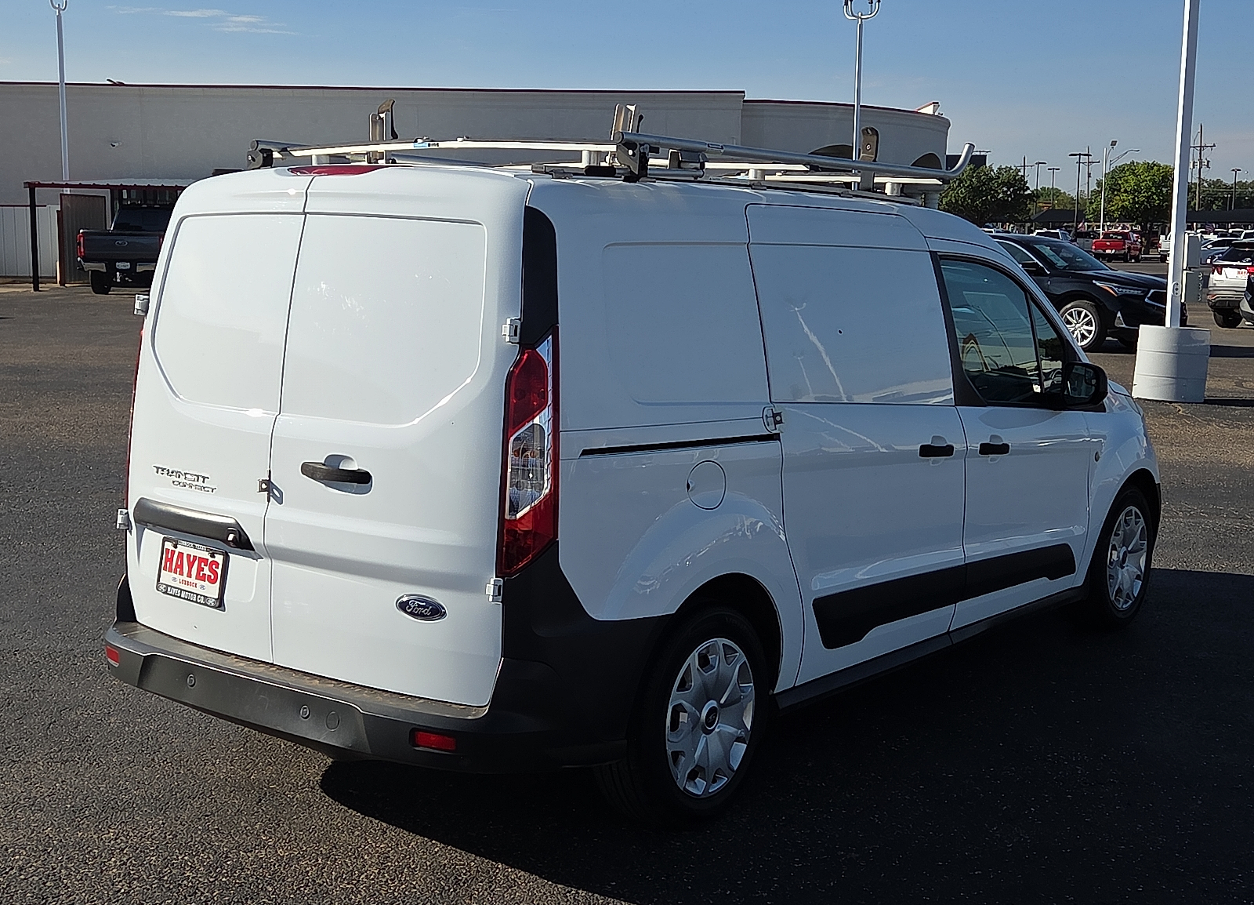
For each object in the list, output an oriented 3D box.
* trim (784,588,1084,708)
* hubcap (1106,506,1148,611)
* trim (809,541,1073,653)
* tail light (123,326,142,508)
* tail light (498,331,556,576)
[{"bbox_3d":[1.115,0.641,5.646,0.085,0.090,2.330,6,8,37],"label":"trim"},{"bbox_3d":[2.078,0.442,6.772,0.070,0.430,0.430,6,8,37],"label":"hubcap"},{"bbox_3d":[1.117,0.425,5.431,0.045,0.185,1.980,6,7,37],"label":"trim"},{"bbox_3d":[-1.482,-0.136,4.848,0.150,0.600,0.140,6,9,37],"label":"tail light"},{"bbox_3d":[-0.220,-0.004,3.797,0.140,0.590,0.145,5,5,23],"label":"tail light"}]

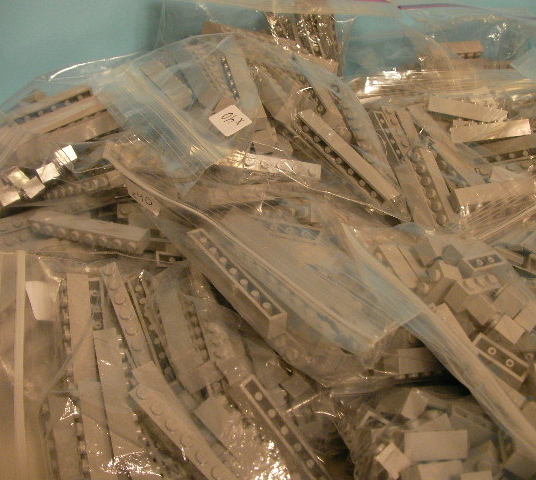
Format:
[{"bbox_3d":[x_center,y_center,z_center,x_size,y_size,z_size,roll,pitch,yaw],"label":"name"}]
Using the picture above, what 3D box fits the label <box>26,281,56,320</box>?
[{"bbox_3d":[-0.101,0.027,0.314,0.013,0.001,0.019,-3,62,-37],"label":"label"}]

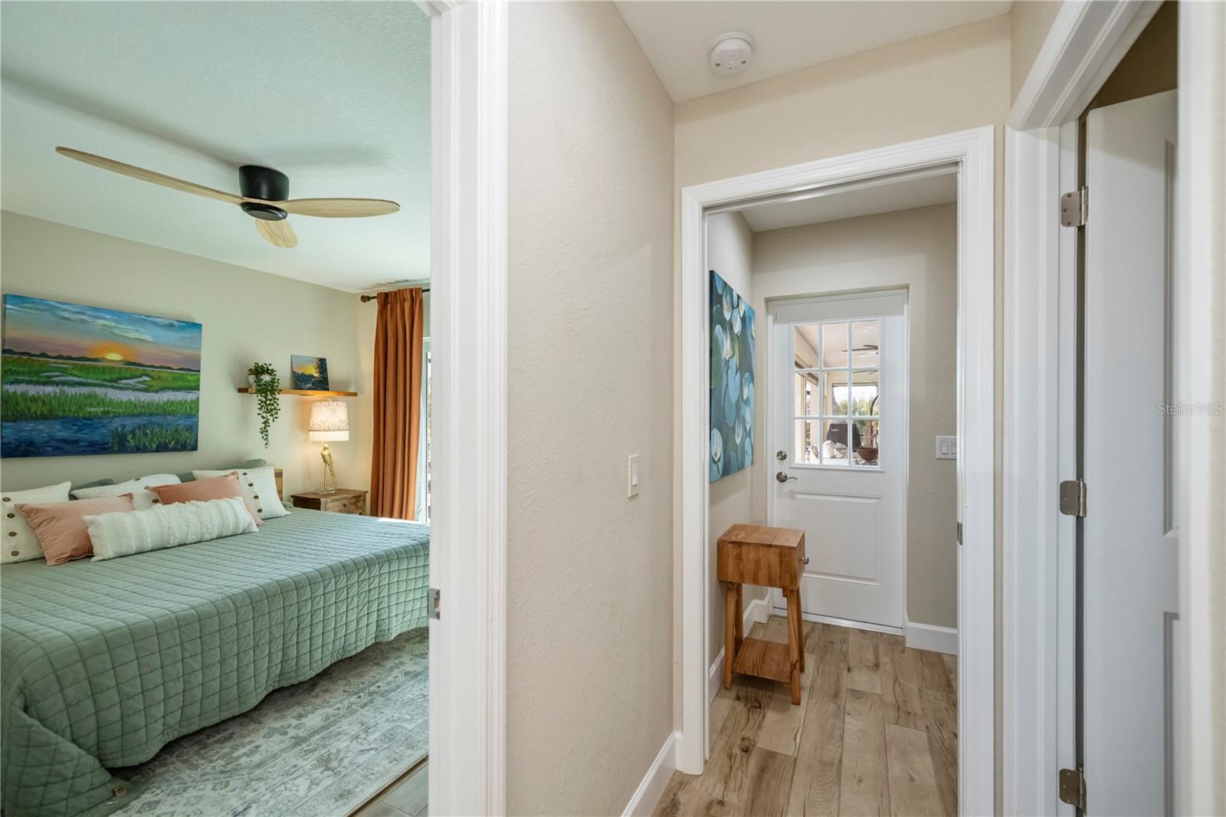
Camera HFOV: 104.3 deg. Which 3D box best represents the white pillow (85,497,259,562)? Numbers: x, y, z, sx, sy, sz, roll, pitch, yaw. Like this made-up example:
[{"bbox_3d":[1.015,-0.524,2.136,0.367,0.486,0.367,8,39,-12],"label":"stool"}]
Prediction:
[{"bbox_3d":[-2.395,0.637,2.622,0.290,0.130,0.680,47,23,24],"label":"white pillow"}]

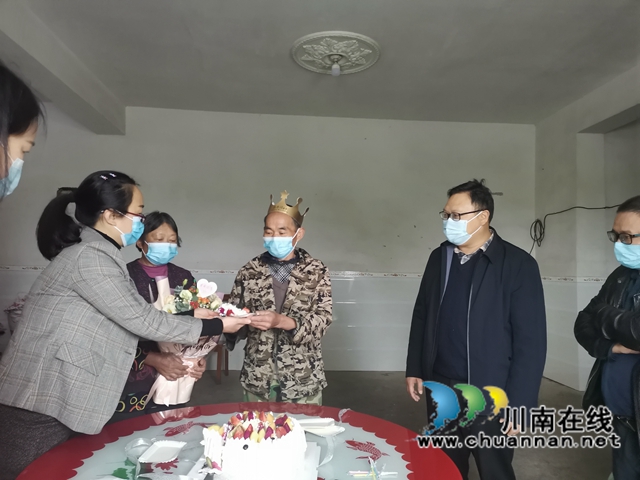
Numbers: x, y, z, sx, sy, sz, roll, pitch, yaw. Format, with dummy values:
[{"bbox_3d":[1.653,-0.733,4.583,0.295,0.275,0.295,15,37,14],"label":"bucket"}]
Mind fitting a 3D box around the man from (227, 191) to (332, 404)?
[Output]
[{"bbox_3d":[-0.186,0.606,2.162,0.510,1.660,0.450,0,-3,22],"label":"man"}]

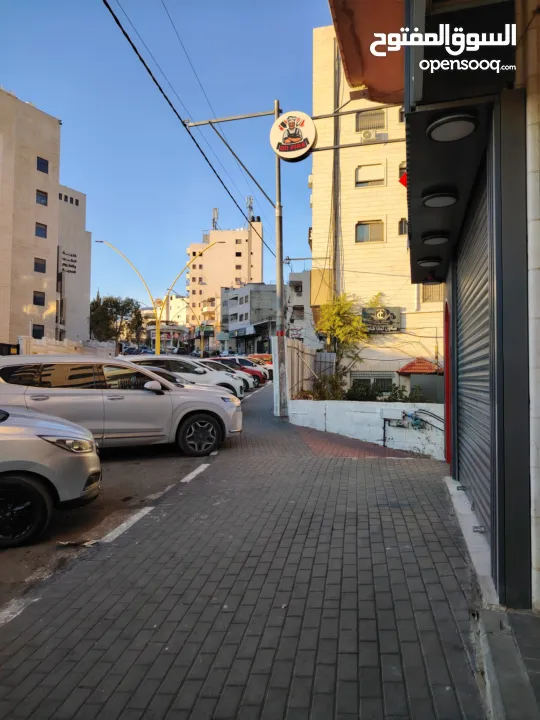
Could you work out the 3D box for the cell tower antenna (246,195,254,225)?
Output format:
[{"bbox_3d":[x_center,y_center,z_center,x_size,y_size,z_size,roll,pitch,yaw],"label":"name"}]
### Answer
[{"bbox_3d":[-4.950,-37.600,126.000,1.700,7.000,1.700,0,-2,0],"label":"cell tower antenna"}]

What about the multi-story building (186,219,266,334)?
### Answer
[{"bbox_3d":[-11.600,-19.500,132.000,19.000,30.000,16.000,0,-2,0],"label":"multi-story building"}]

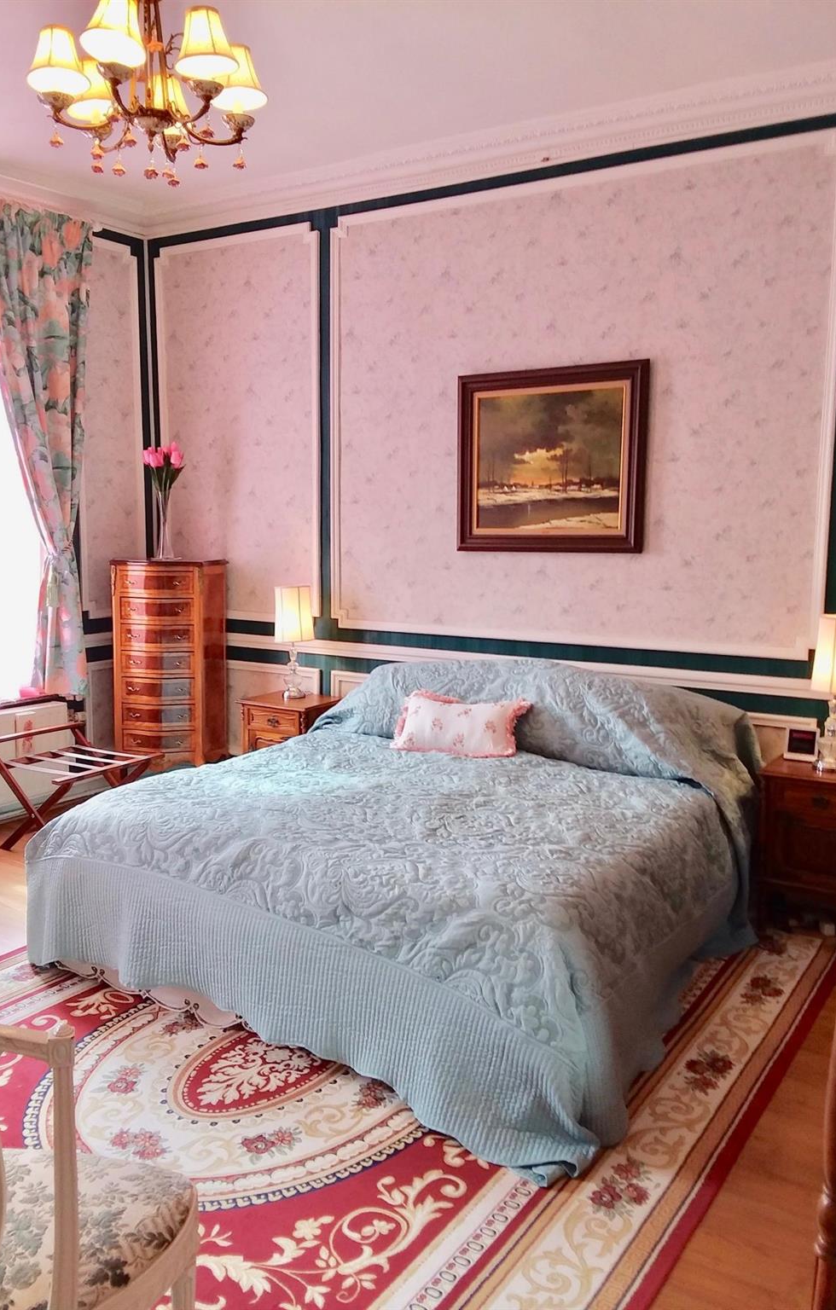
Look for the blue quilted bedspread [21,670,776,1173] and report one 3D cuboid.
[{"bbox_3d":[0.050,0.572,3.668,2.030,0.910,2.080,5,9,31],"label":"blue quilted bedspread"}]

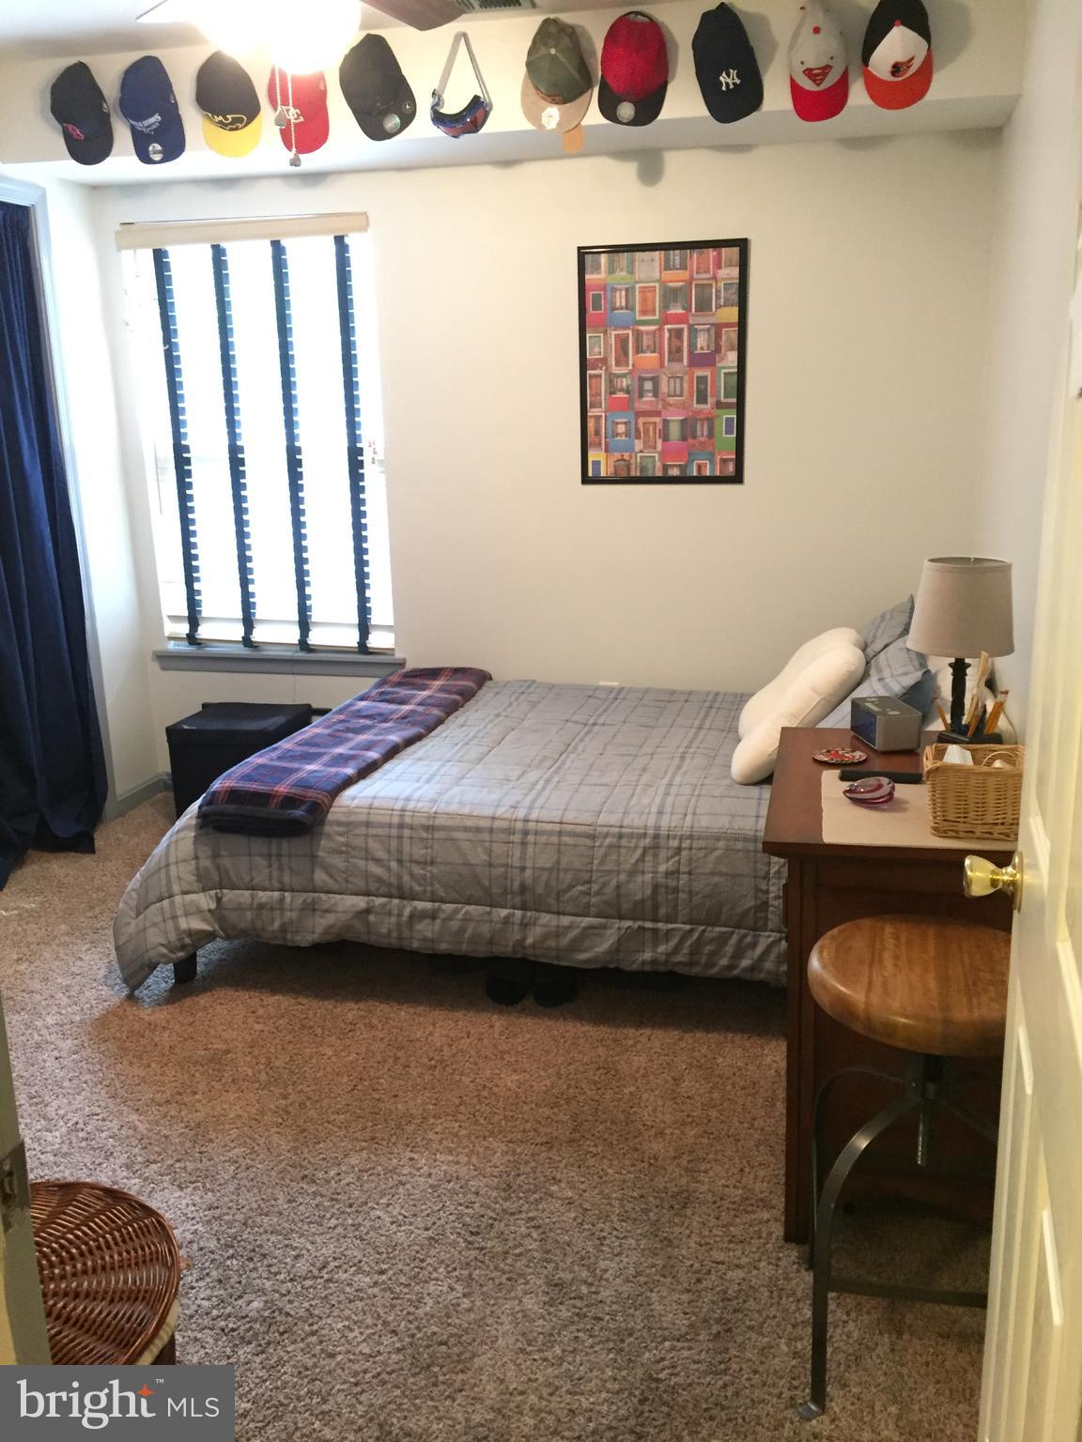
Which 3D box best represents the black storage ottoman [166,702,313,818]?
[{"bbox_3d":[-1.045,0.170,4.325,0.405,0.390,0.370,2,15,12],"label":"black storage ottoman"}]

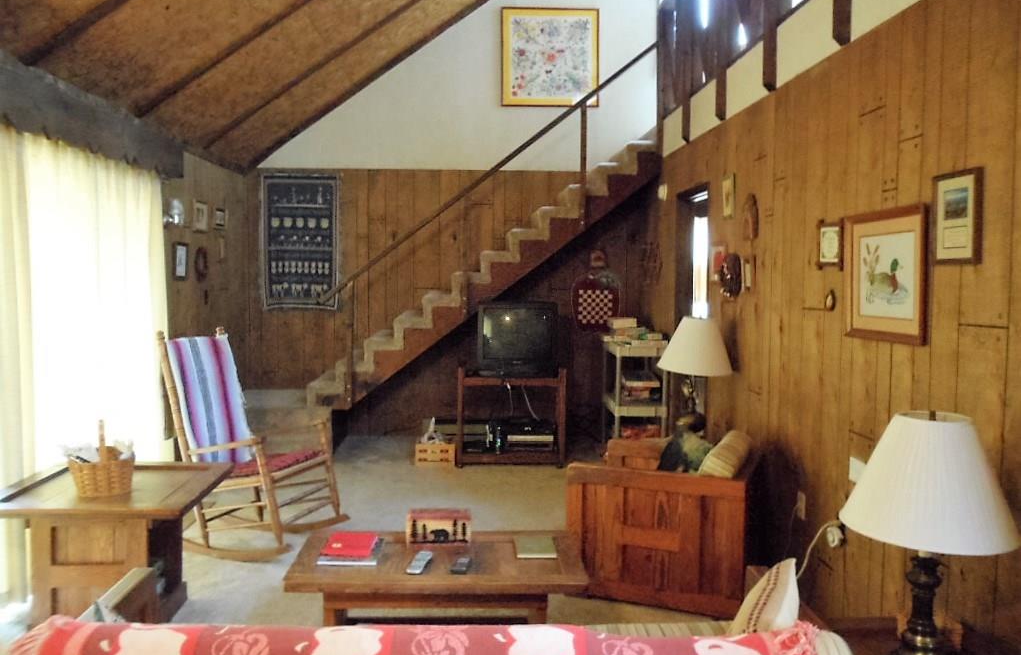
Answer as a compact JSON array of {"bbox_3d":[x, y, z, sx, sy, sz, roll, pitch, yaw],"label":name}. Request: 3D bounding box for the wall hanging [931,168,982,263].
[{"bbox_3d":[1.591,-0.386,2.835,0.020,0.325,0.253,0,3,-5],"label":"wall hanging"}]

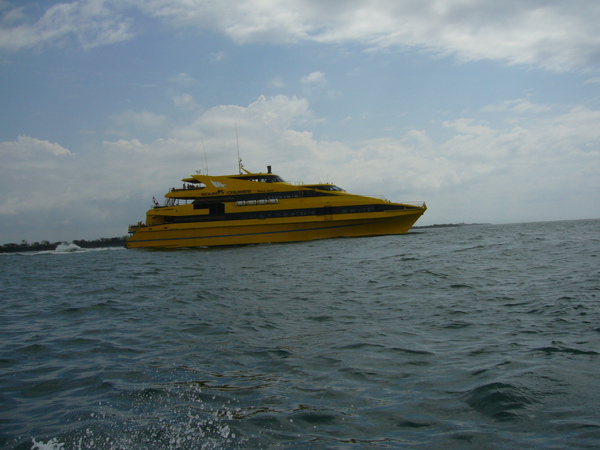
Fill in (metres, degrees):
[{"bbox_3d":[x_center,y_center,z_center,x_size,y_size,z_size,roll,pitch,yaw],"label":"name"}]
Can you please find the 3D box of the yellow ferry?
[{"bbox_3d":[-3.530,-3.440,95.080,45.000,12.000,12.000,-3,-1,9],"label":"yellow ferry"}]

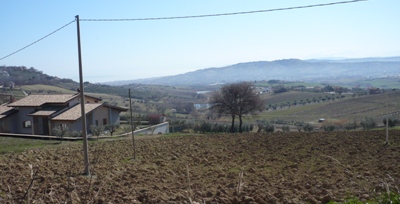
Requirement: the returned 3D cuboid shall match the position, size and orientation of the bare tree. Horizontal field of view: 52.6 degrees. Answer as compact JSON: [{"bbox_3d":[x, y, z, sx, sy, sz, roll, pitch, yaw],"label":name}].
[{"bbox_3d":[7.203,1.077,77.672,10.320,9.630,9.490,-1,4,0],"label":"bare tree"}]

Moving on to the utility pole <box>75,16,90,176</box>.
[{"bbox_3d":[-5.444,-0.244,18.746,0.230,7.460,0.220,-2,4,0],"label":"utility pole"}]

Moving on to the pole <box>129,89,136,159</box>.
[{"bbox_3d":[-5.317,1.727,31.813,0.140,5.510,0.140,-4,4,0],"label":"pole"}]

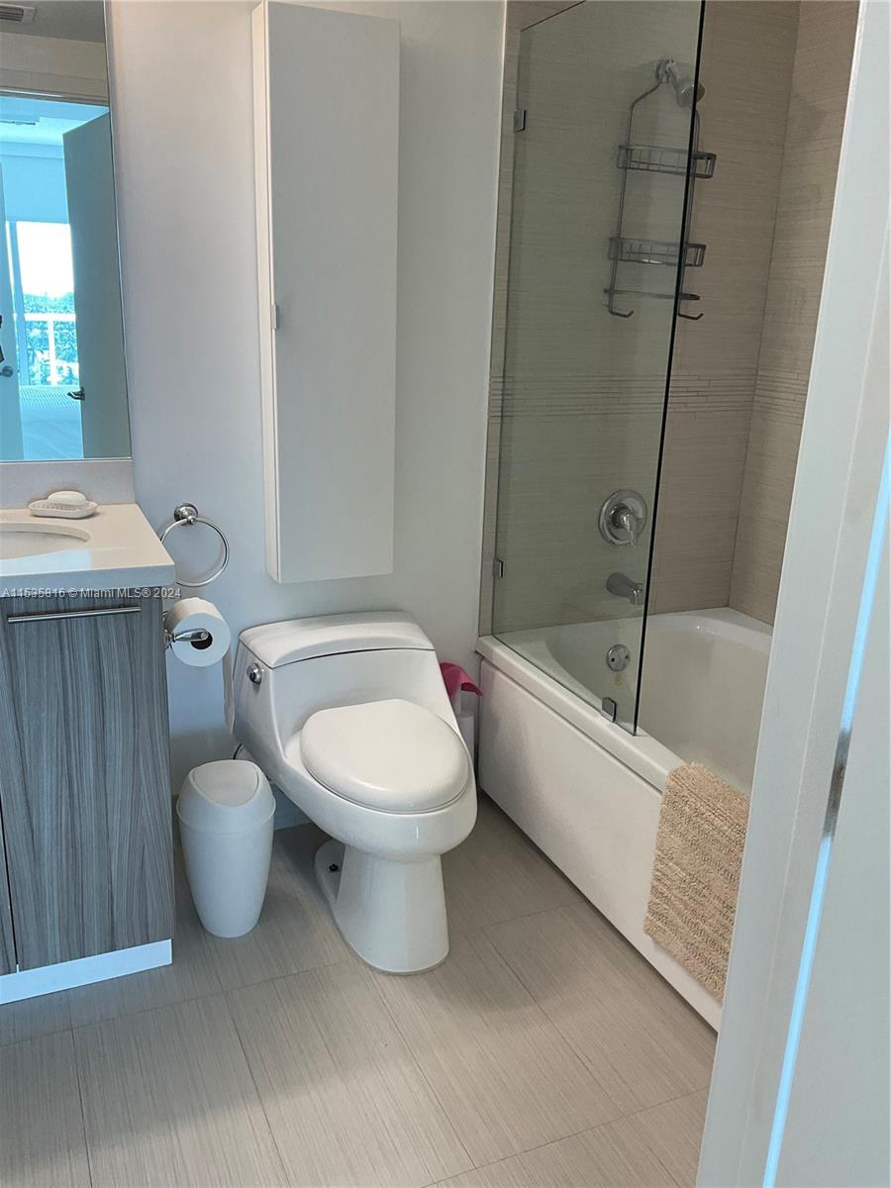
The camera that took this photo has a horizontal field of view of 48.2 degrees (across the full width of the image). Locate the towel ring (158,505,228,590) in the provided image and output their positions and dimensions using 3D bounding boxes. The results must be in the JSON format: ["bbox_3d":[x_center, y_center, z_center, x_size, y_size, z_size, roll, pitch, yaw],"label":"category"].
[{"bbox_3d":[-0.607,-0.117,2.402,0.166,0.197,0.075,-6,18,-23],"label":"towel ring"}]

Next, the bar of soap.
[{"bbox_3d":[-0.838,-0.212,2.204,0.085,0.031,0.056,-2,17,-14],"label":"bar of soap"}]

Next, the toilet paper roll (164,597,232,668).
[{"bbox_3d":[-0.505,0.079,2.018,0.117,0.117,0.105,-6,18,-23],"label":"toilet paper roll"}]

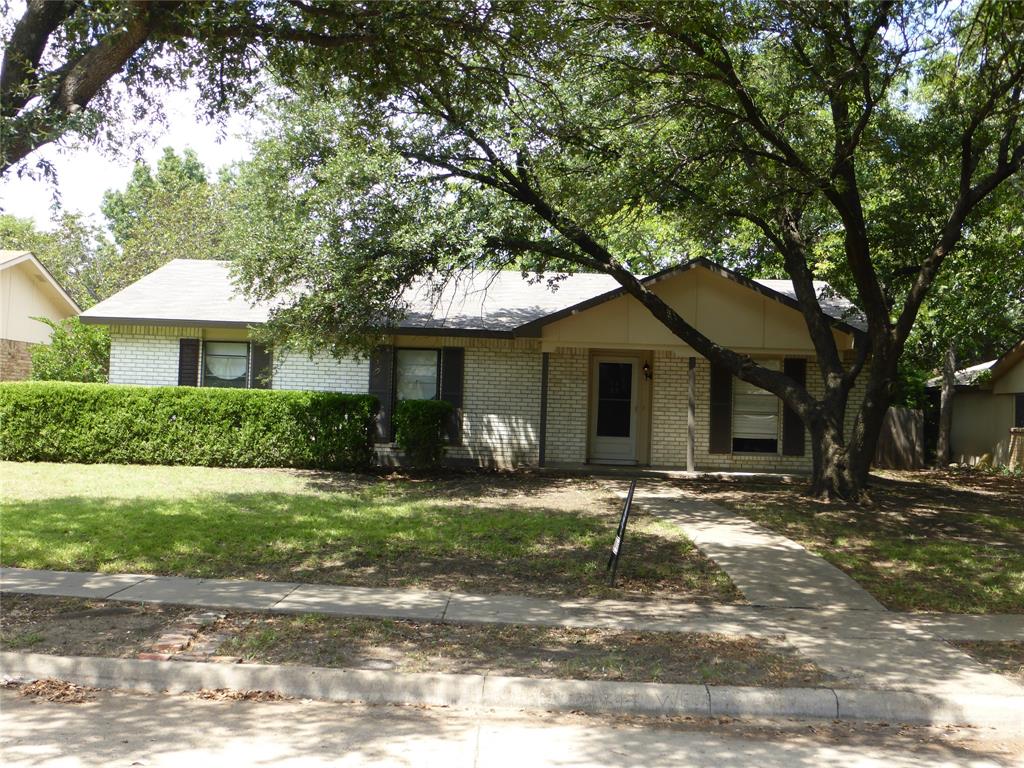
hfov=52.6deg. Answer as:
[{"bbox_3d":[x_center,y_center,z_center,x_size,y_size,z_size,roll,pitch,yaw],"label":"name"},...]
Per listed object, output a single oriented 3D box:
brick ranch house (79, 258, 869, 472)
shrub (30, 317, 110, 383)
[{"bbox_3d":[-0.409,-0.479,24.268,15.400,4.500,10.300,2,-1,0],"label":"brick ranch house"},{"bbox_3d":[-8.926,0.034,21.413,1.950,2.700,1.900,2,-1,0],"label":"shrub"}]

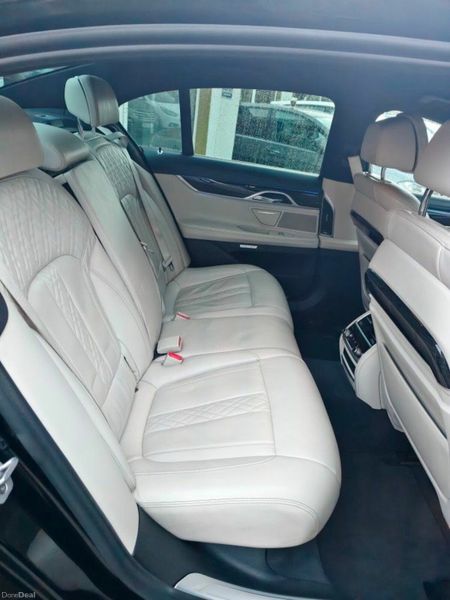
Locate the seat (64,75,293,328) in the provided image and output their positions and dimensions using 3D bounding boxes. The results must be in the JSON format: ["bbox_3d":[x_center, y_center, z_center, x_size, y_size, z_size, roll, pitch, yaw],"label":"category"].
[{"bbox_3d":[-0.149,-0.369,1.745,0.960,0.985,0.540,5,25,-3],"label":"seat"}]

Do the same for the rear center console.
[{"bbox_3d":[0.590,0.225,1.565,0.245,0.330,0.220,5,25,-3],"label":"rear center console"}]

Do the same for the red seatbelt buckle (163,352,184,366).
[{"bbox_3d":[-0.164,0.191,1.259,0.050,0.055,0.035,28,21,-13],"label":"red seatbelt buckle"}]

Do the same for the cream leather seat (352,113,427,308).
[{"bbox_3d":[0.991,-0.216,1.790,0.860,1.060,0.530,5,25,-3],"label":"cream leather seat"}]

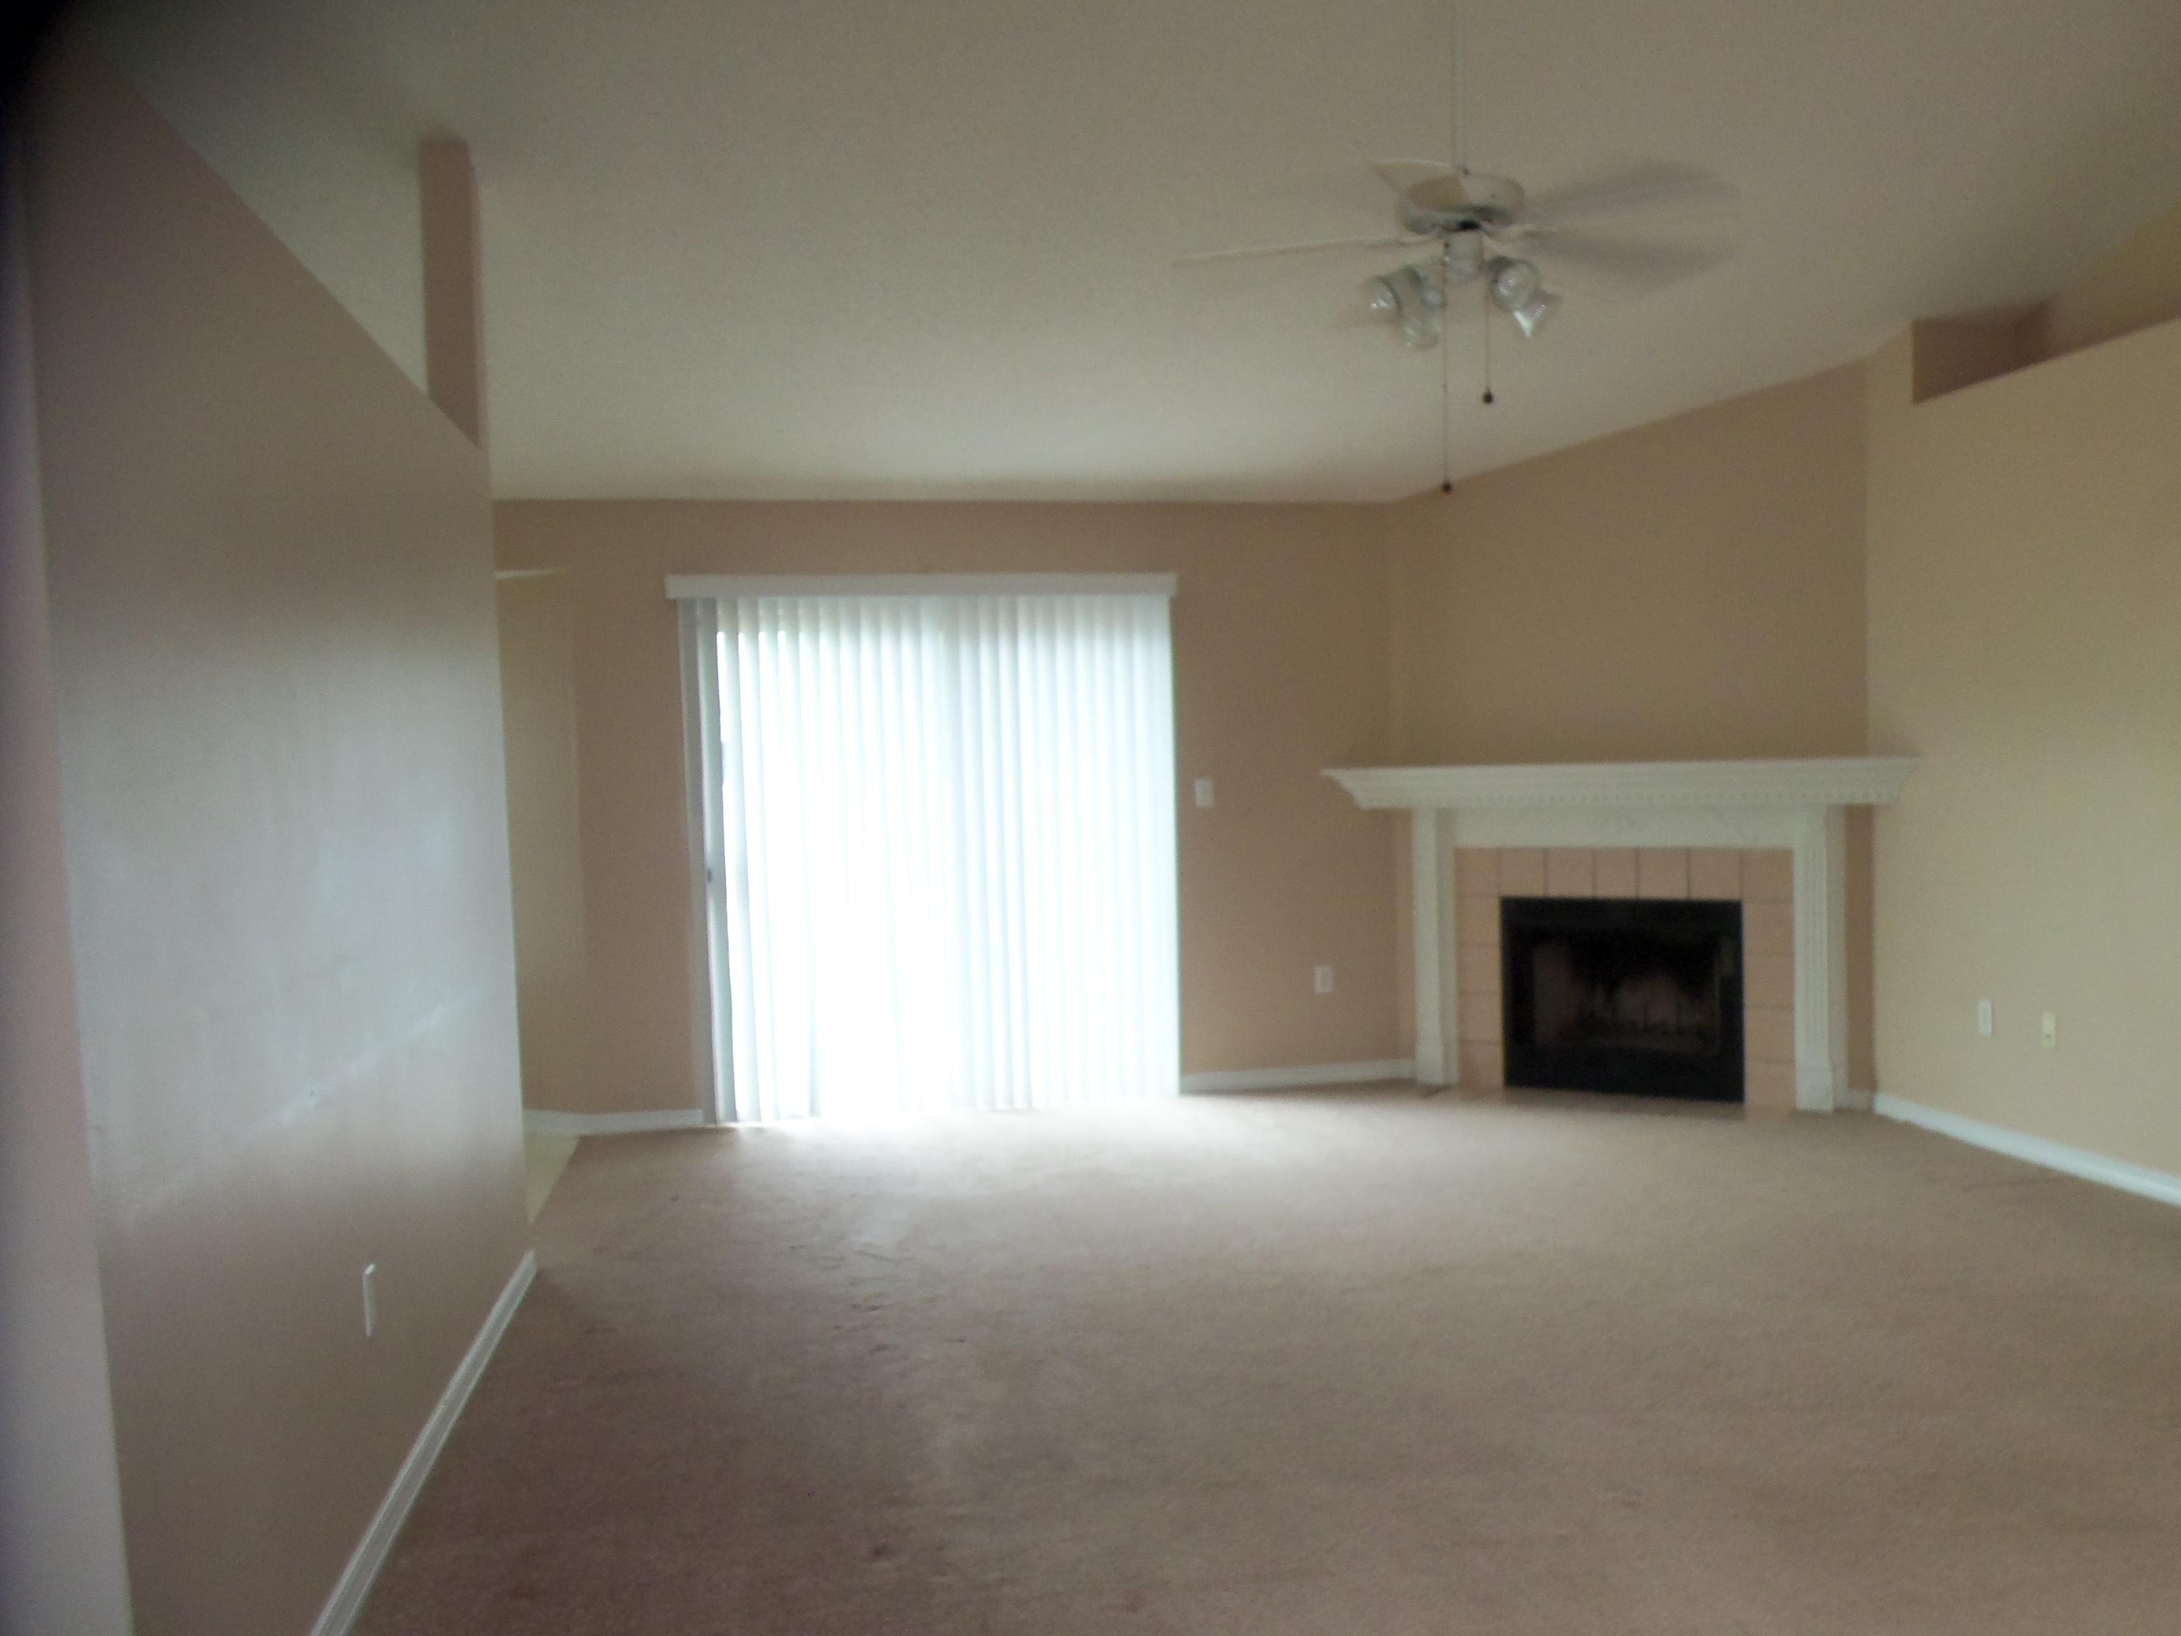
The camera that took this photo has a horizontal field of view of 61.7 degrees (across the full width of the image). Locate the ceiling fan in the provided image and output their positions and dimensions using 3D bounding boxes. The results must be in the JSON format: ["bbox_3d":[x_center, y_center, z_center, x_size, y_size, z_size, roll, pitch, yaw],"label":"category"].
[{"bbox_3d":[0.849,-1.475,4.194,1.300,0.860,1.300,-2,1,-9],"label":"ceiling fan"}]

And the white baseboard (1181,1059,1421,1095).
[{"bbox_3d":[0.845,1.061,7.475,0.970,0.078,0.022,-2,1,-9],"label":"white baseboard"}]

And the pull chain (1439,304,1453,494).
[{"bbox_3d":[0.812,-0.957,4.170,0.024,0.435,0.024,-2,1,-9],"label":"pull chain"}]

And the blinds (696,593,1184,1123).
[{"bbox_3d":[-0.609,0.099,7.188,1.900,2.080,0.120,-2,1,-9],"label":"blinds"}]

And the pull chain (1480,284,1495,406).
[{"bbox_3d":[0.910,-1.086,4.190,0.024,0.285,0.024,-2,1,-9],"label":"pull chain"}]

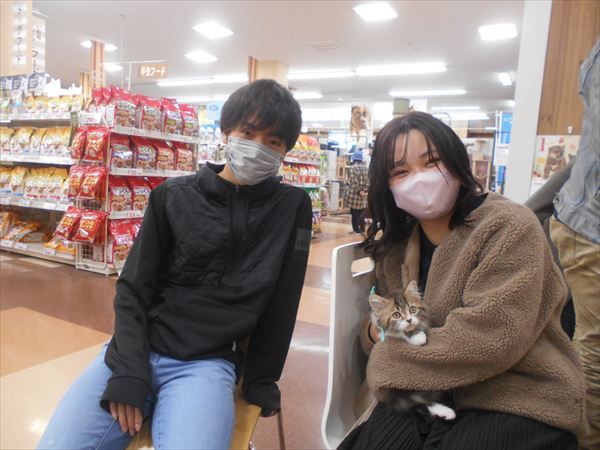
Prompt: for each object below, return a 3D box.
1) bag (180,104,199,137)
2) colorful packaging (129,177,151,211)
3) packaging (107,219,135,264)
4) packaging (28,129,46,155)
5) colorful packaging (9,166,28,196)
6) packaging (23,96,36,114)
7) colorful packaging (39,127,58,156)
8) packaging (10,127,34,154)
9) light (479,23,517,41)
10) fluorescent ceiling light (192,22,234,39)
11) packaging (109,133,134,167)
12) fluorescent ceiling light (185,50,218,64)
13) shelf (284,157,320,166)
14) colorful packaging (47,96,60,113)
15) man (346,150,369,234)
[{"bbox_3d":[-1.265,-1.146,5.047,0.110,0.350,0.250,7,7,28],"label":"bag"},{"bbox_3d":[-1.621,-0.322,4.558,0.110,0.350,0.250,7,7,28],"label":"colorful packaging"},{"bbox_3d":[-1.788,0.159,4.495,0.120,0.390,0.230,1,5,34],"label":"packaging"},{"bbox_3d":[-2.796,-0.870,4.797,0.240,0.310,0.110,7,7,28],"label":"packaging"},{"bbox_3d":[-3.134,-0.485,5.049,0.230,0.310,0.090,6,7,27],"label":"colorful packaging"},{"bbox_3d":[-2.920,-1.299,4.905,0.205,0.190,0.090,6,7,27],"label":"packaging"},{"bbox_3d":[-2.634,-0.870,4.754,0.220,0.290,0.090,6,7,27],"label":"colorful packaging"},{"bbox_3d":[-3.085,-0.940,5.012,0.225,0.285,0.085,4,-5,14],"label":"packaging"},{"bbox_3d":[3.484,-3.396,7.931,0.620,0.080,0.620,7,7,28],"label":"light"},{"bbox_3d":[-1.707,-3.794,8.791,0.620,0.080,0.620,7,7,28],"label":"fluorescent ceiling light"},{"bbox_3d":[-1.663,-0.674,4.130,0.120,0.345,0.235,7,7,29],"label":"packaging"},{"bbox_3d":[-2.275,-3.891,10.404,0.630,0.070,0.630,6,7,27],"label":"fluorescent ceiling light"},{"bbox_3d":[-0.100,-1.000,7.073,0.380,0.060,1.220,6,7,27],"label":"shelf"},{"bbox_3d":[-2.593,-1.260,4.742,0.150,0.185,0.060,4,-1,14],"label":"colorful packaging"},{"bbox_3d":[1.158,-0.620,8.350,0.470,1.550,0.320,-1,8,-28],"label":"man"}]

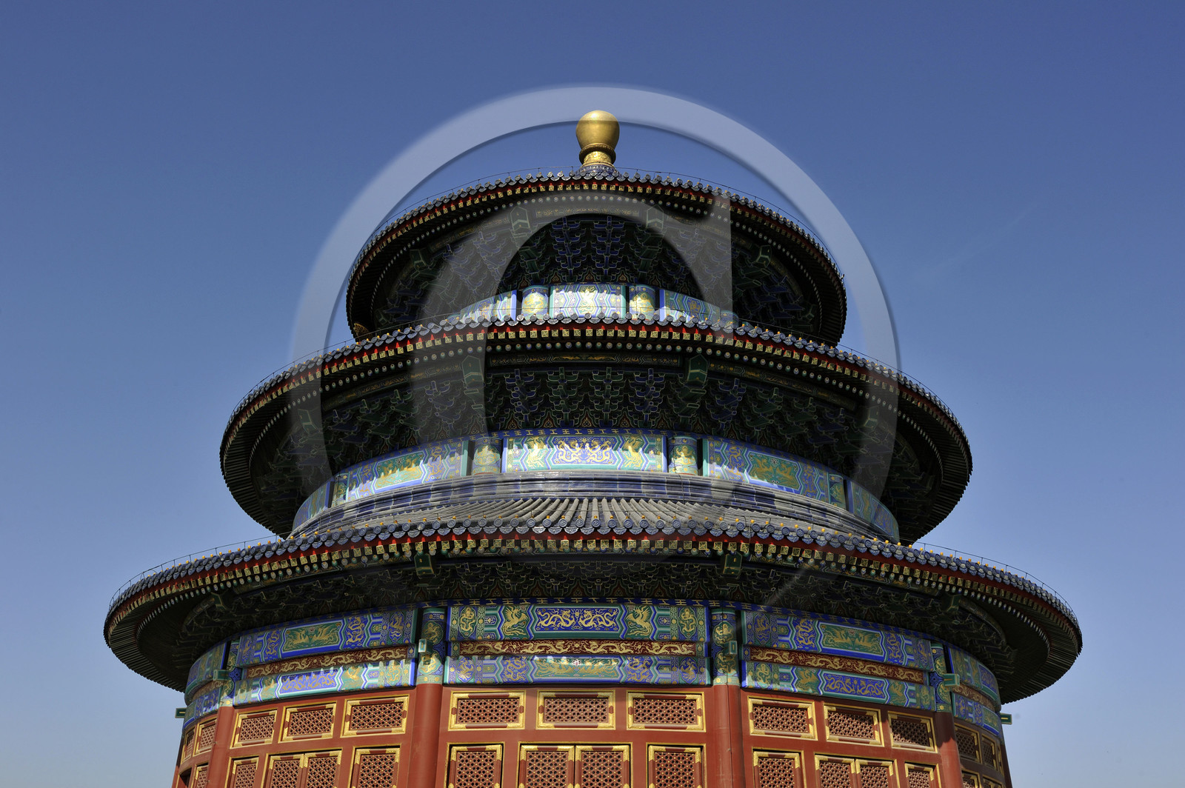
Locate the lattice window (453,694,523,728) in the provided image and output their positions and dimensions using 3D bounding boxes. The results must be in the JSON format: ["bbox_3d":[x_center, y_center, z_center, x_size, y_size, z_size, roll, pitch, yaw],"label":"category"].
[{"bbox_3d":[-2.175,6.579,21.147,1.510,0.690,0.100,-4,-27,9],"label":"lattice window"}]

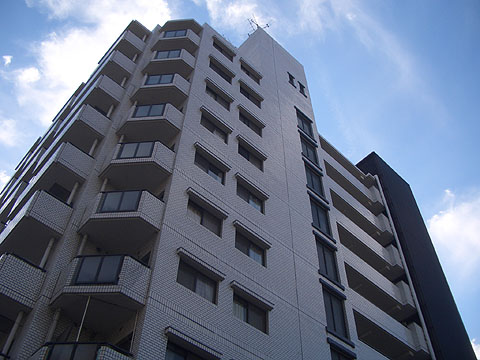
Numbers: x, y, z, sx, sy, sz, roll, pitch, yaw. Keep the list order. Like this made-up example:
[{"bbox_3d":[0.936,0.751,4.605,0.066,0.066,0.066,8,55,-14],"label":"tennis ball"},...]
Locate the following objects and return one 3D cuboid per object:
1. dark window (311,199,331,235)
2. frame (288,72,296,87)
[{"bbox_3d":[3.818,1.807,23.327,1.380,1.880,0.180,37,-60,-25],"label":"dark window"},{"bbox_3d":[3.536,-6.891,33.449,0.700,1.400,0.150,37,-60,-25],"label":"frame"}]

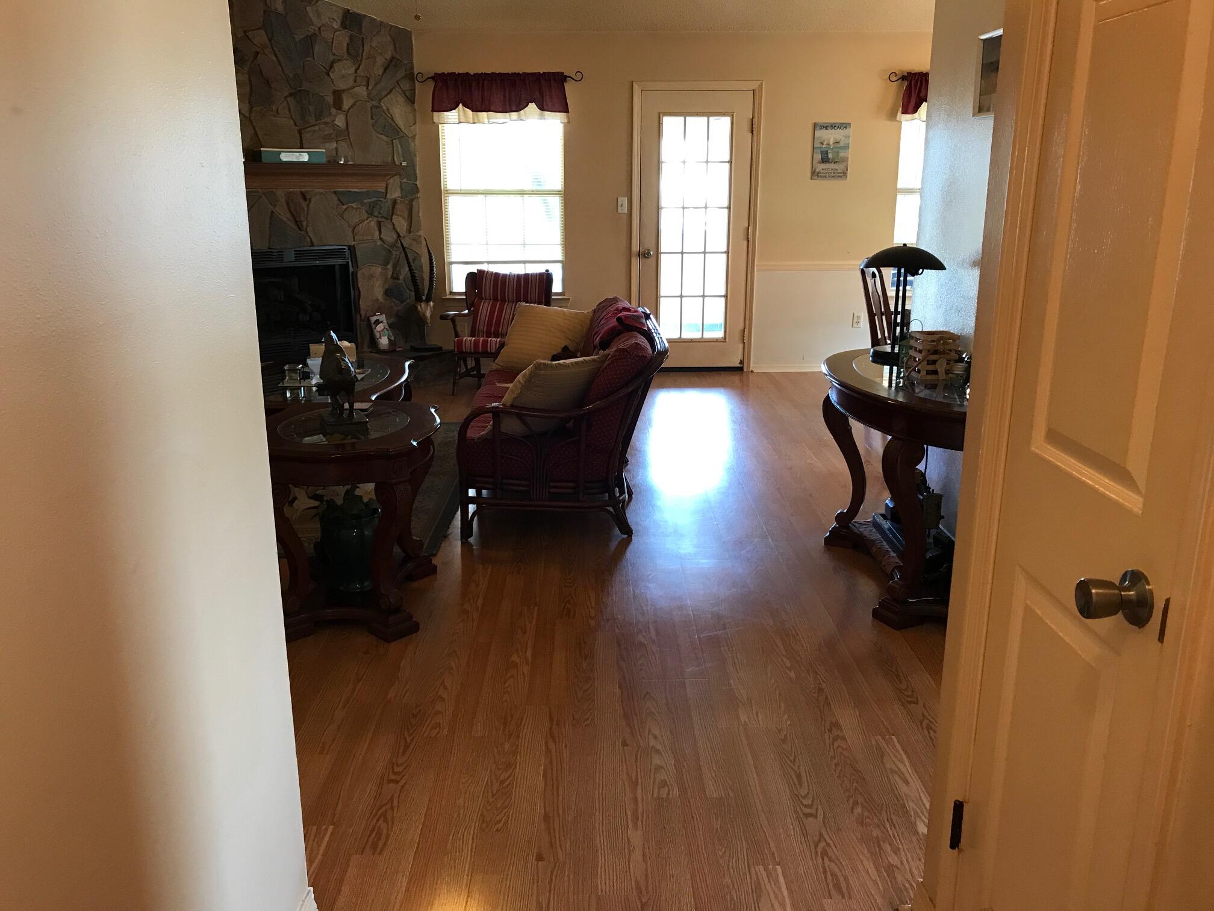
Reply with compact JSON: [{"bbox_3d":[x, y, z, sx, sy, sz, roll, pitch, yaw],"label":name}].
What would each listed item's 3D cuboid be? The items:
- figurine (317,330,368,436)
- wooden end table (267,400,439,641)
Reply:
[{"bbox_3d":[-0.876,-0.252,3.225,0.130,0.316,0.170,-9,17,-30],"label":"figurine"},{"bbox_3d":[-0.881,0.194,3.349,0.640,0.610,0.840,0,15,-1],"label":"wooden end table"}]

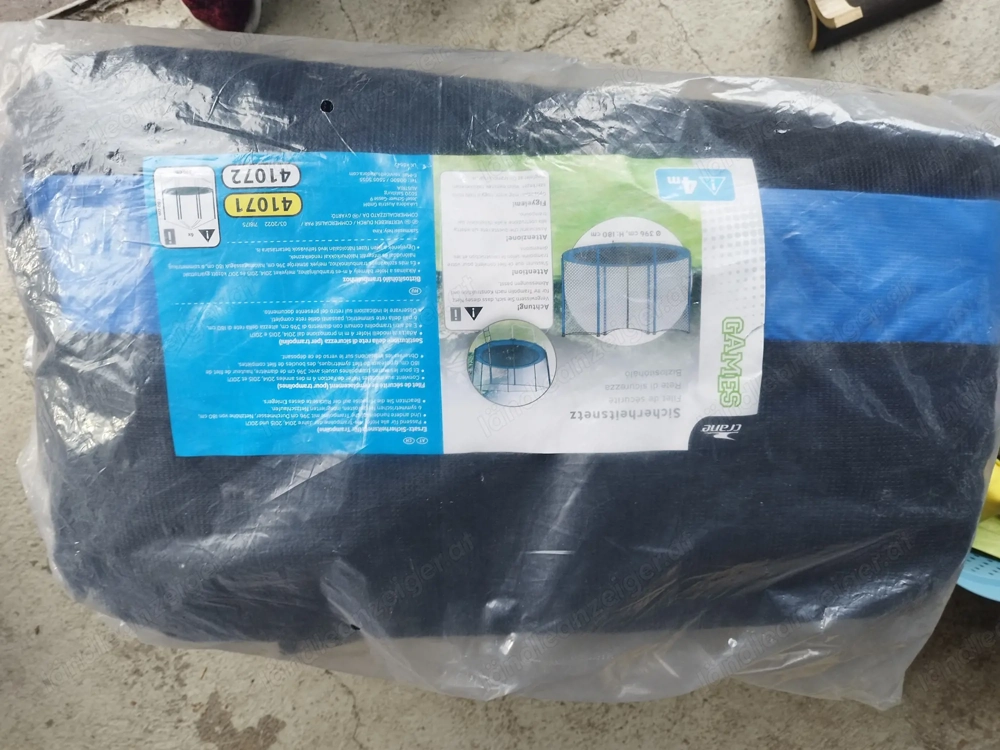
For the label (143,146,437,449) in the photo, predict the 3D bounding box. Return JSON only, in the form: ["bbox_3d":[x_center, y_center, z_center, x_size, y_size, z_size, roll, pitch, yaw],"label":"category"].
[{"bbox_3d":[-0.142,-0.045,0.490,0.197,0.012,0.211,-2,99,0],"label":"label"}]

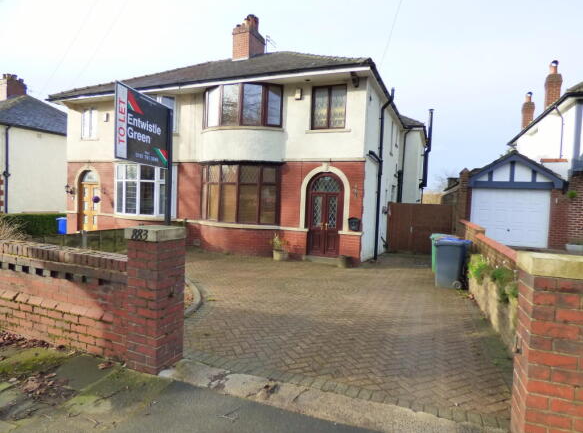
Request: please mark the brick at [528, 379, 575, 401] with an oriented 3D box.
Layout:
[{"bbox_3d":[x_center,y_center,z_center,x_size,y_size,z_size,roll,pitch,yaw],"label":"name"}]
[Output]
[{"bbox_3d":[1.491,0.990,1.971,0.215,0.075,0.105,3,4,19],"label":"brick"}]

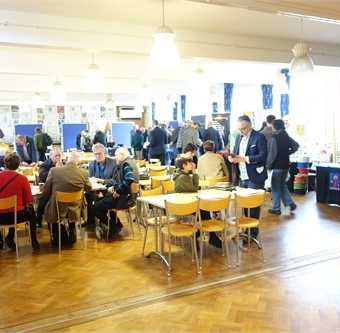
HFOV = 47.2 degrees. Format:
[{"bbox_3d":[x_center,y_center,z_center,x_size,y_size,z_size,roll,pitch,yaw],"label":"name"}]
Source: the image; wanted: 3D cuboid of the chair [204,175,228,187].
[{"bbox_3d":[0.743,0.538,6.375,0.430,0.830,0.490,-1,6,0],"label":"chair"}]

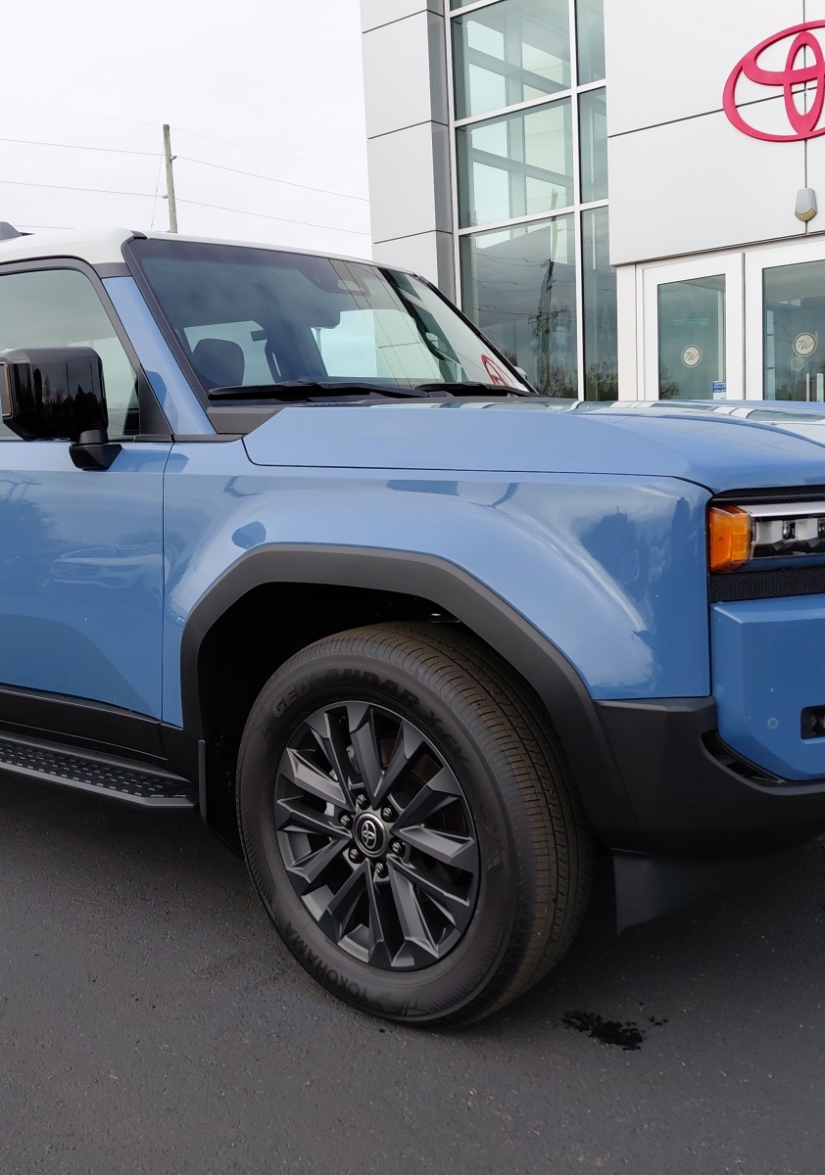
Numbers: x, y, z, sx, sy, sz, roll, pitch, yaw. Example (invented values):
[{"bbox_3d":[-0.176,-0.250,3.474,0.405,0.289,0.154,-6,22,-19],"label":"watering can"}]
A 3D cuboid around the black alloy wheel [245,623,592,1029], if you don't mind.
[{"bbox_3d":[-0.017,0.489,2.398,0.820,0.815,0.265,3,8,39],"label":"black alloy wheel"}]

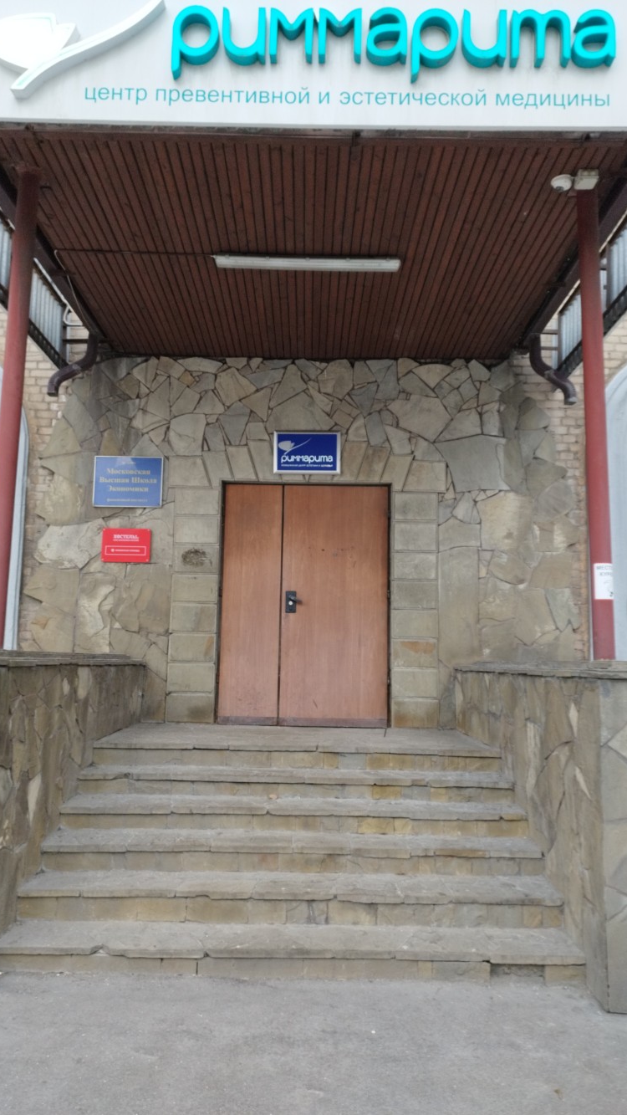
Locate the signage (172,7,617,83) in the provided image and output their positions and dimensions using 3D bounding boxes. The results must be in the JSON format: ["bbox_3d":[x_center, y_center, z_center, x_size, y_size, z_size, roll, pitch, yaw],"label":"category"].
[{"bbox_3d":[0.381,-2.407,3.644,2.068,0.347,0.075,1,-8,0],"label":"signage"}]

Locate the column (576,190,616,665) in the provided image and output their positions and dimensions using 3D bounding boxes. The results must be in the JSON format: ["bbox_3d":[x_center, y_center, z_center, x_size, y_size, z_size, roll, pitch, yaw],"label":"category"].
[{"bbox_3d":[1.502,-0.792,4.111,0.102,2.645,0.102,1,-8,0],"label":"column"}]

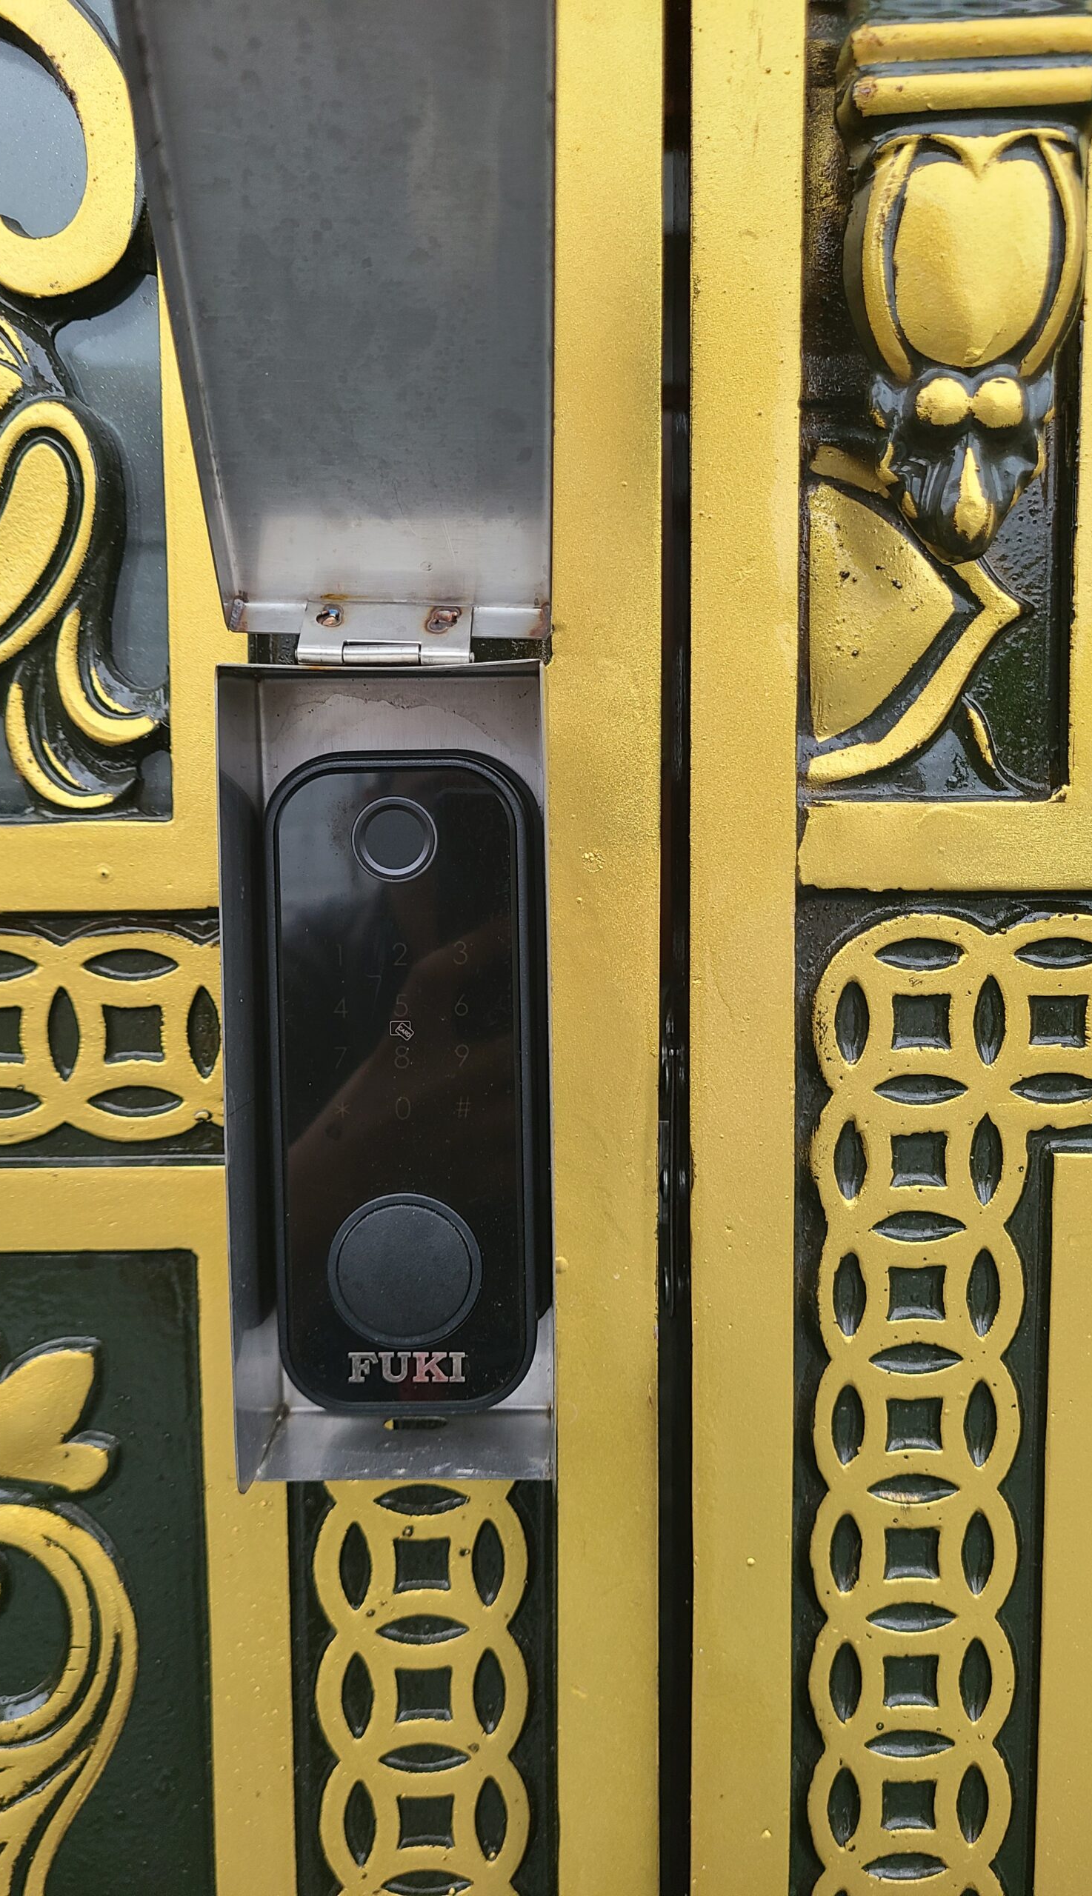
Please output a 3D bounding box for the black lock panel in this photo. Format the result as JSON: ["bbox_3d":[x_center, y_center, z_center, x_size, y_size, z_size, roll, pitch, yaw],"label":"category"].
[{"bbox_3d":[-0.037,0.037,0.409,0.073,0.182,0.036,-1,4,2],"label":"black lock panel"}]

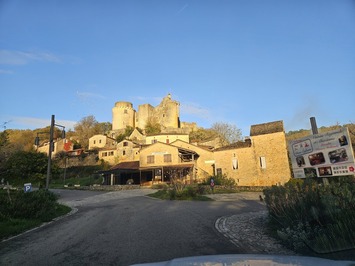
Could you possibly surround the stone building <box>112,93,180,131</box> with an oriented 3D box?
[{"bbox_3d":[-17.890,-12.080,141.390,38.000,21.000,20.000,1,-12,-6],"label":"stone building"}]

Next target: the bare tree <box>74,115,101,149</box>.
[{"bbox_3d":[-32.550,0.040,86.050,9.000,12.500,9.000,2,-12,-11],"label":"bare tree"}]

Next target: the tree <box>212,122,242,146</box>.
[{"bbox_3d":[13.120,1.450,64.670,8.500,8.300,8.000,-2,-12,6],"label":"tree"}]

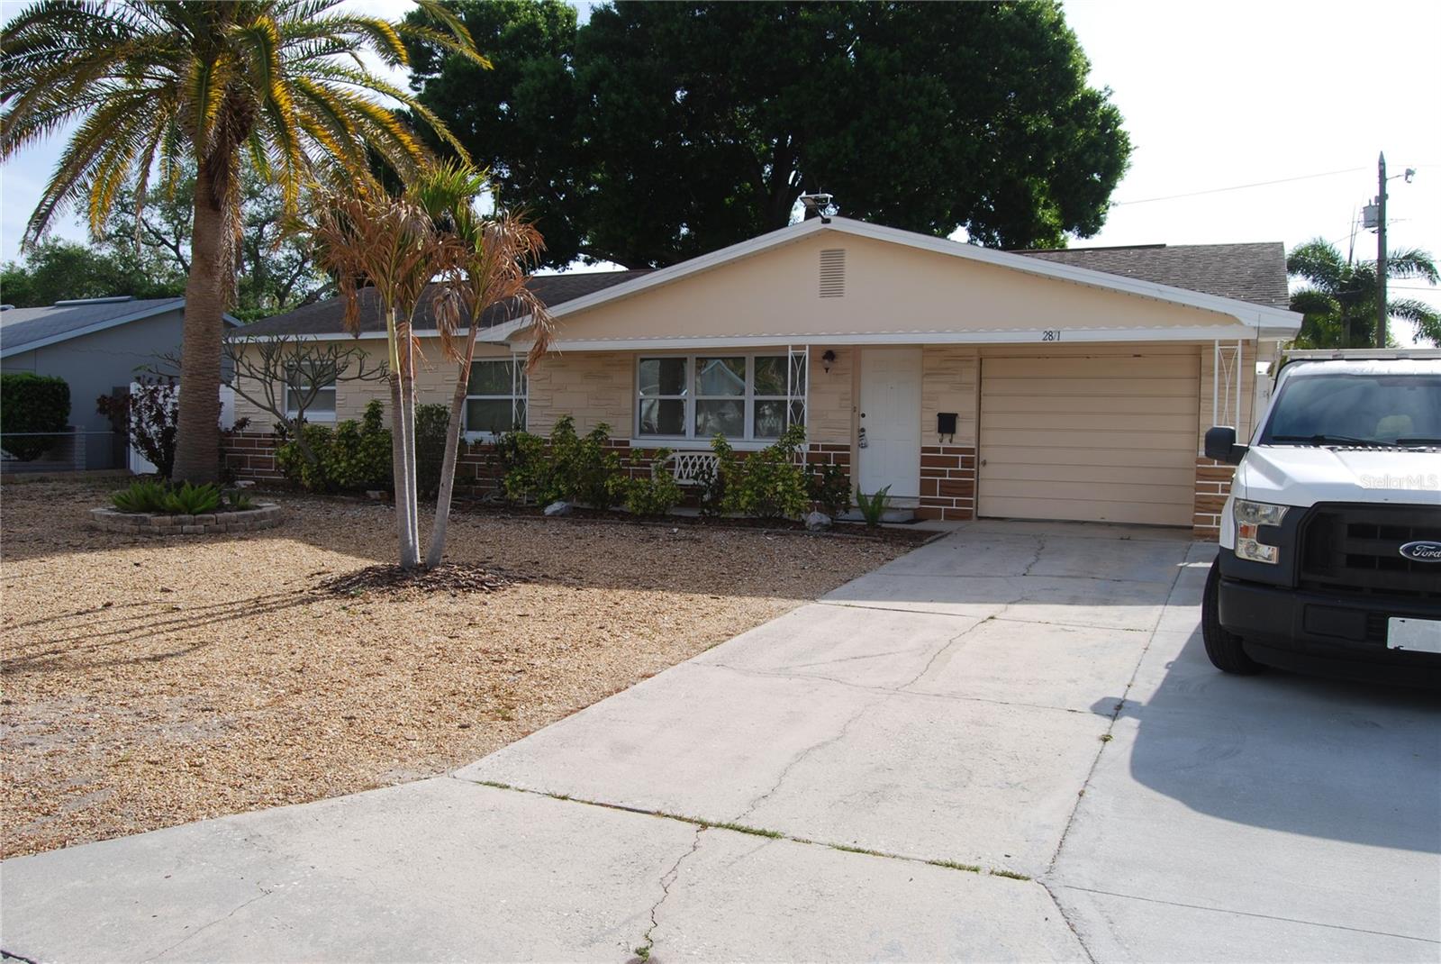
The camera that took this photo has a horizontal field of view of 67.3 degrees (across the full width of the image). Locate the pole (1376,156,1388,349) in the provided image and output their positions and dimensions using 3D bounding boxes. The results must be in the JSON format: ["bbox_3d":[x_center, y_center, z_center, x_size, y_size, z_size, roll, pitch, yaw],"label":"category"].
[{"bbox_3d":[21.986,-5.984,35.967,0.280,9.850,0.280,0,4,0],"label":"pole"}]

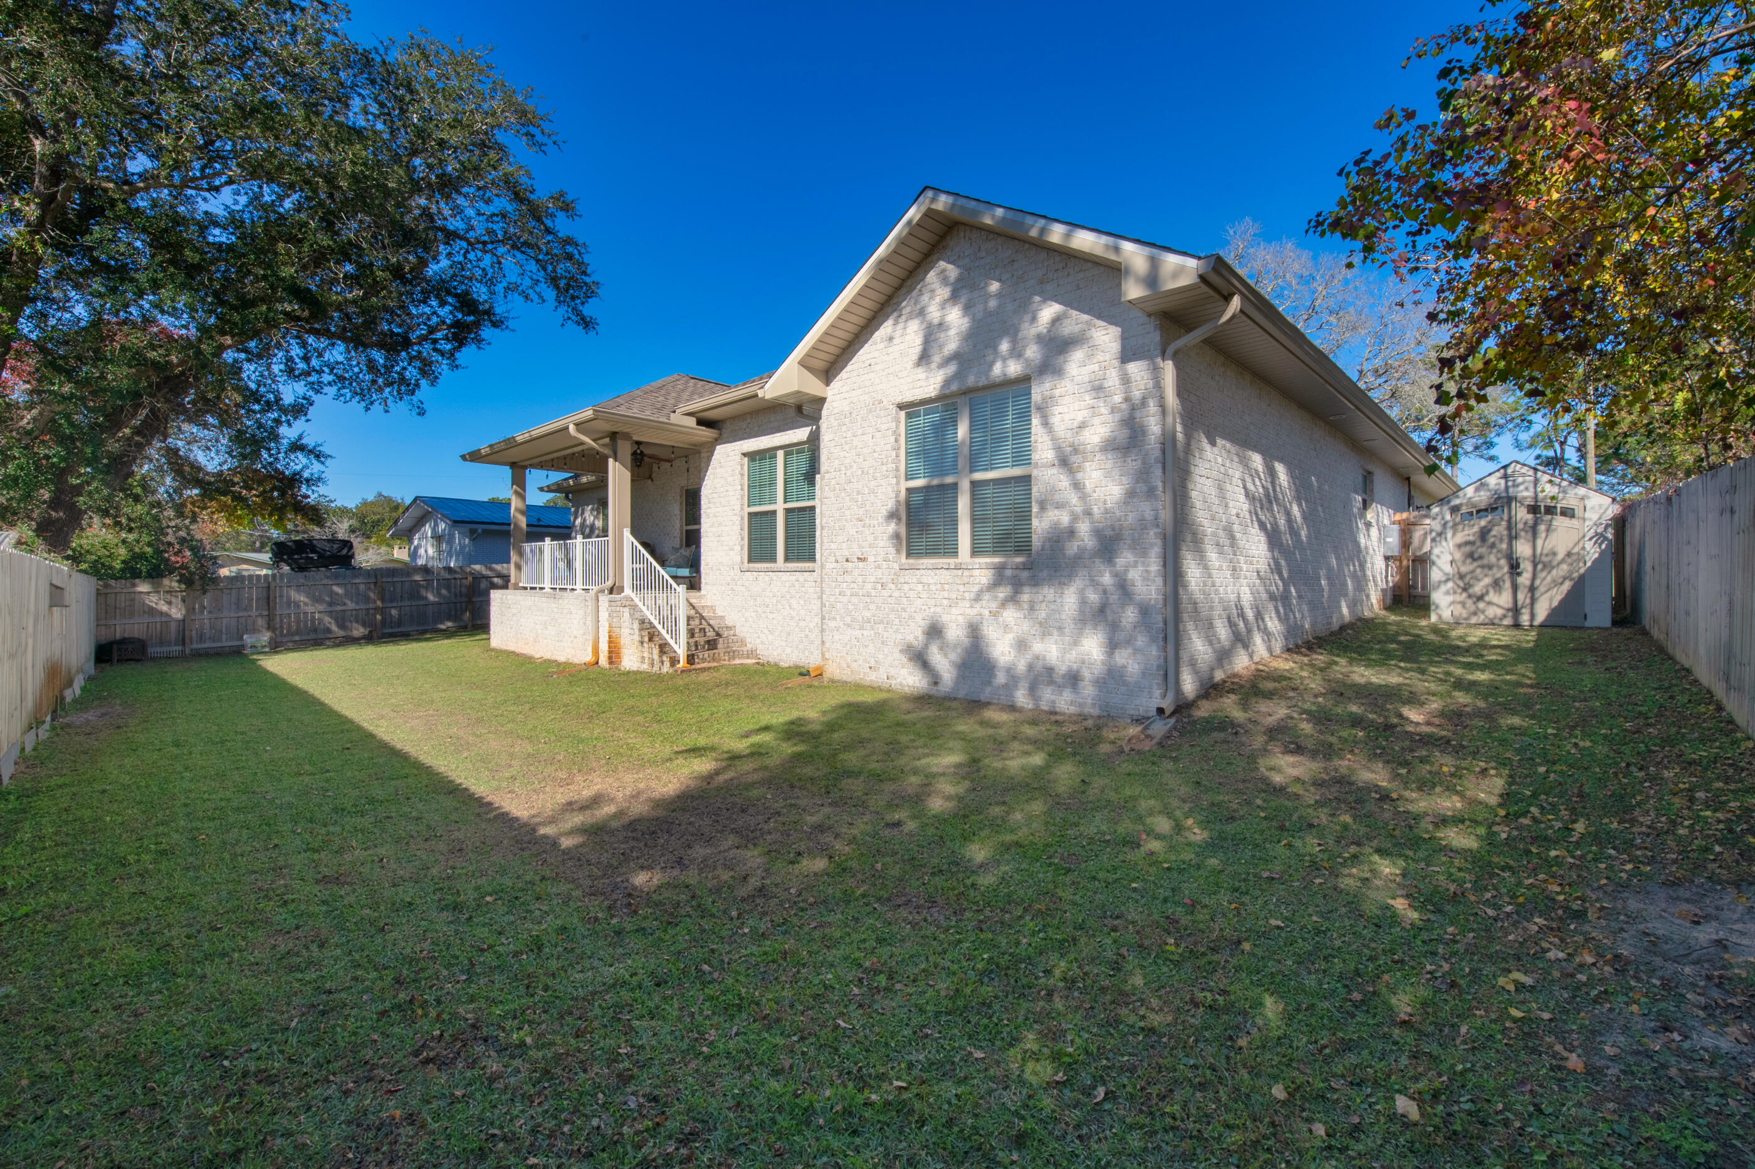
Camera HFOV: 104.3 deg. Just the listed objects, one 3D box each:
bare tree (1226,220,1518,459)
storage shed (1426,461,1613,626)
[{"bbox_3d":[21.248,-7.980,29.991,11.000,16.100,11.000,1,2,44],"label":"bare tree"},{"bbox_3d":[10.980,-0.690,11.696,2.200,2.630,2.300,1,2,44],"label":"storage shed"}]

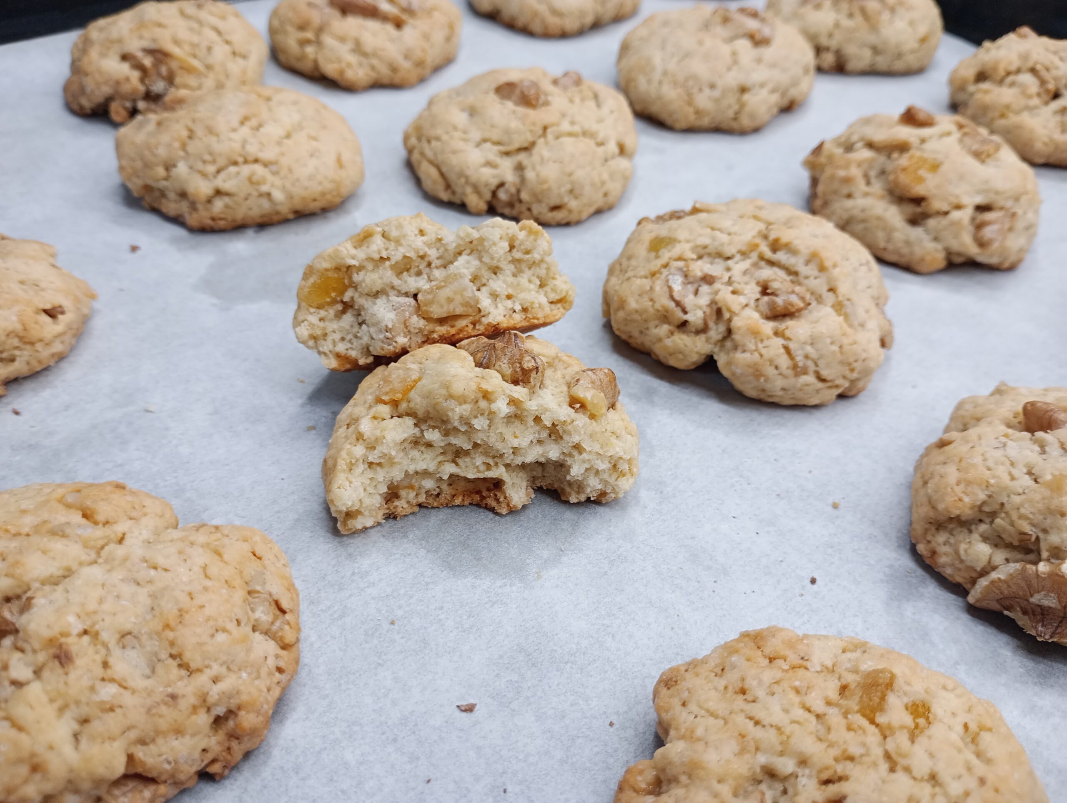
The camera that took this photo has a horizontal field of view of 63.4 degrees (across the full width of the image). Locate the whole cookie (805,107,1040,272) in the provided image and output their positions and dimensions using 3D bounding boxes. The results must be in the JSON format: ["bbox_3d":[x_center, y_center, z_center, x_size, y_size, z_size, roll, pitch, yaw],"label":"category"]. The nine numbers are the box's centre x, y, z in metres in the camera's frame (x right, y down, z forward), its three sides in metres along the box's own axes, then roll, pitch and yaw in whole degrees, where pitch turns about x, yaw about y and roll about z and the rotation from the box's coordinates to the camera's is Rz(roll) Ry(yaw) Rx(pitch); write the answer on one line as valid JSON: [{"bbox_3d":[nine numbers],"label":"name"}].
[{"bbox_3d":[0.108,-0.063,0.238,0.063,0.026,0.065,2,43,0],"label":"whole cookie"}]

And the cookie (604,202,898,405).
[{"bbox_3d":[0.050,-0.028,0.200,0.067,0.025,0.067,2,43,0],"label":"cookie"}]

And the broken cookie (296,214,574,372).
[{"bbox_3d":[-0.022,-0.025,0.187,0.058,0.025,0.033,-13,15,-5],"label":"broken cookie"}]

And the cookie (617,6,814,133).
[{"bbox_3d":[0.062,-0.117,0.294,0.067,0.025,0.068,2,43,0],"label":"cookie"}]

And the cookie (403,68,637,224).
[{"bbox_3d":[-0.004,-0.079,0.251,0.068,0.025,0.069,2,43,0],"label":"cookie"}]

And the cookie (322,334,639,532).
[{"bbox_3d":[-0.011,0.001,0.165,0.059,0.026,0.037,-4,44,-7],"label":"cookie"}]

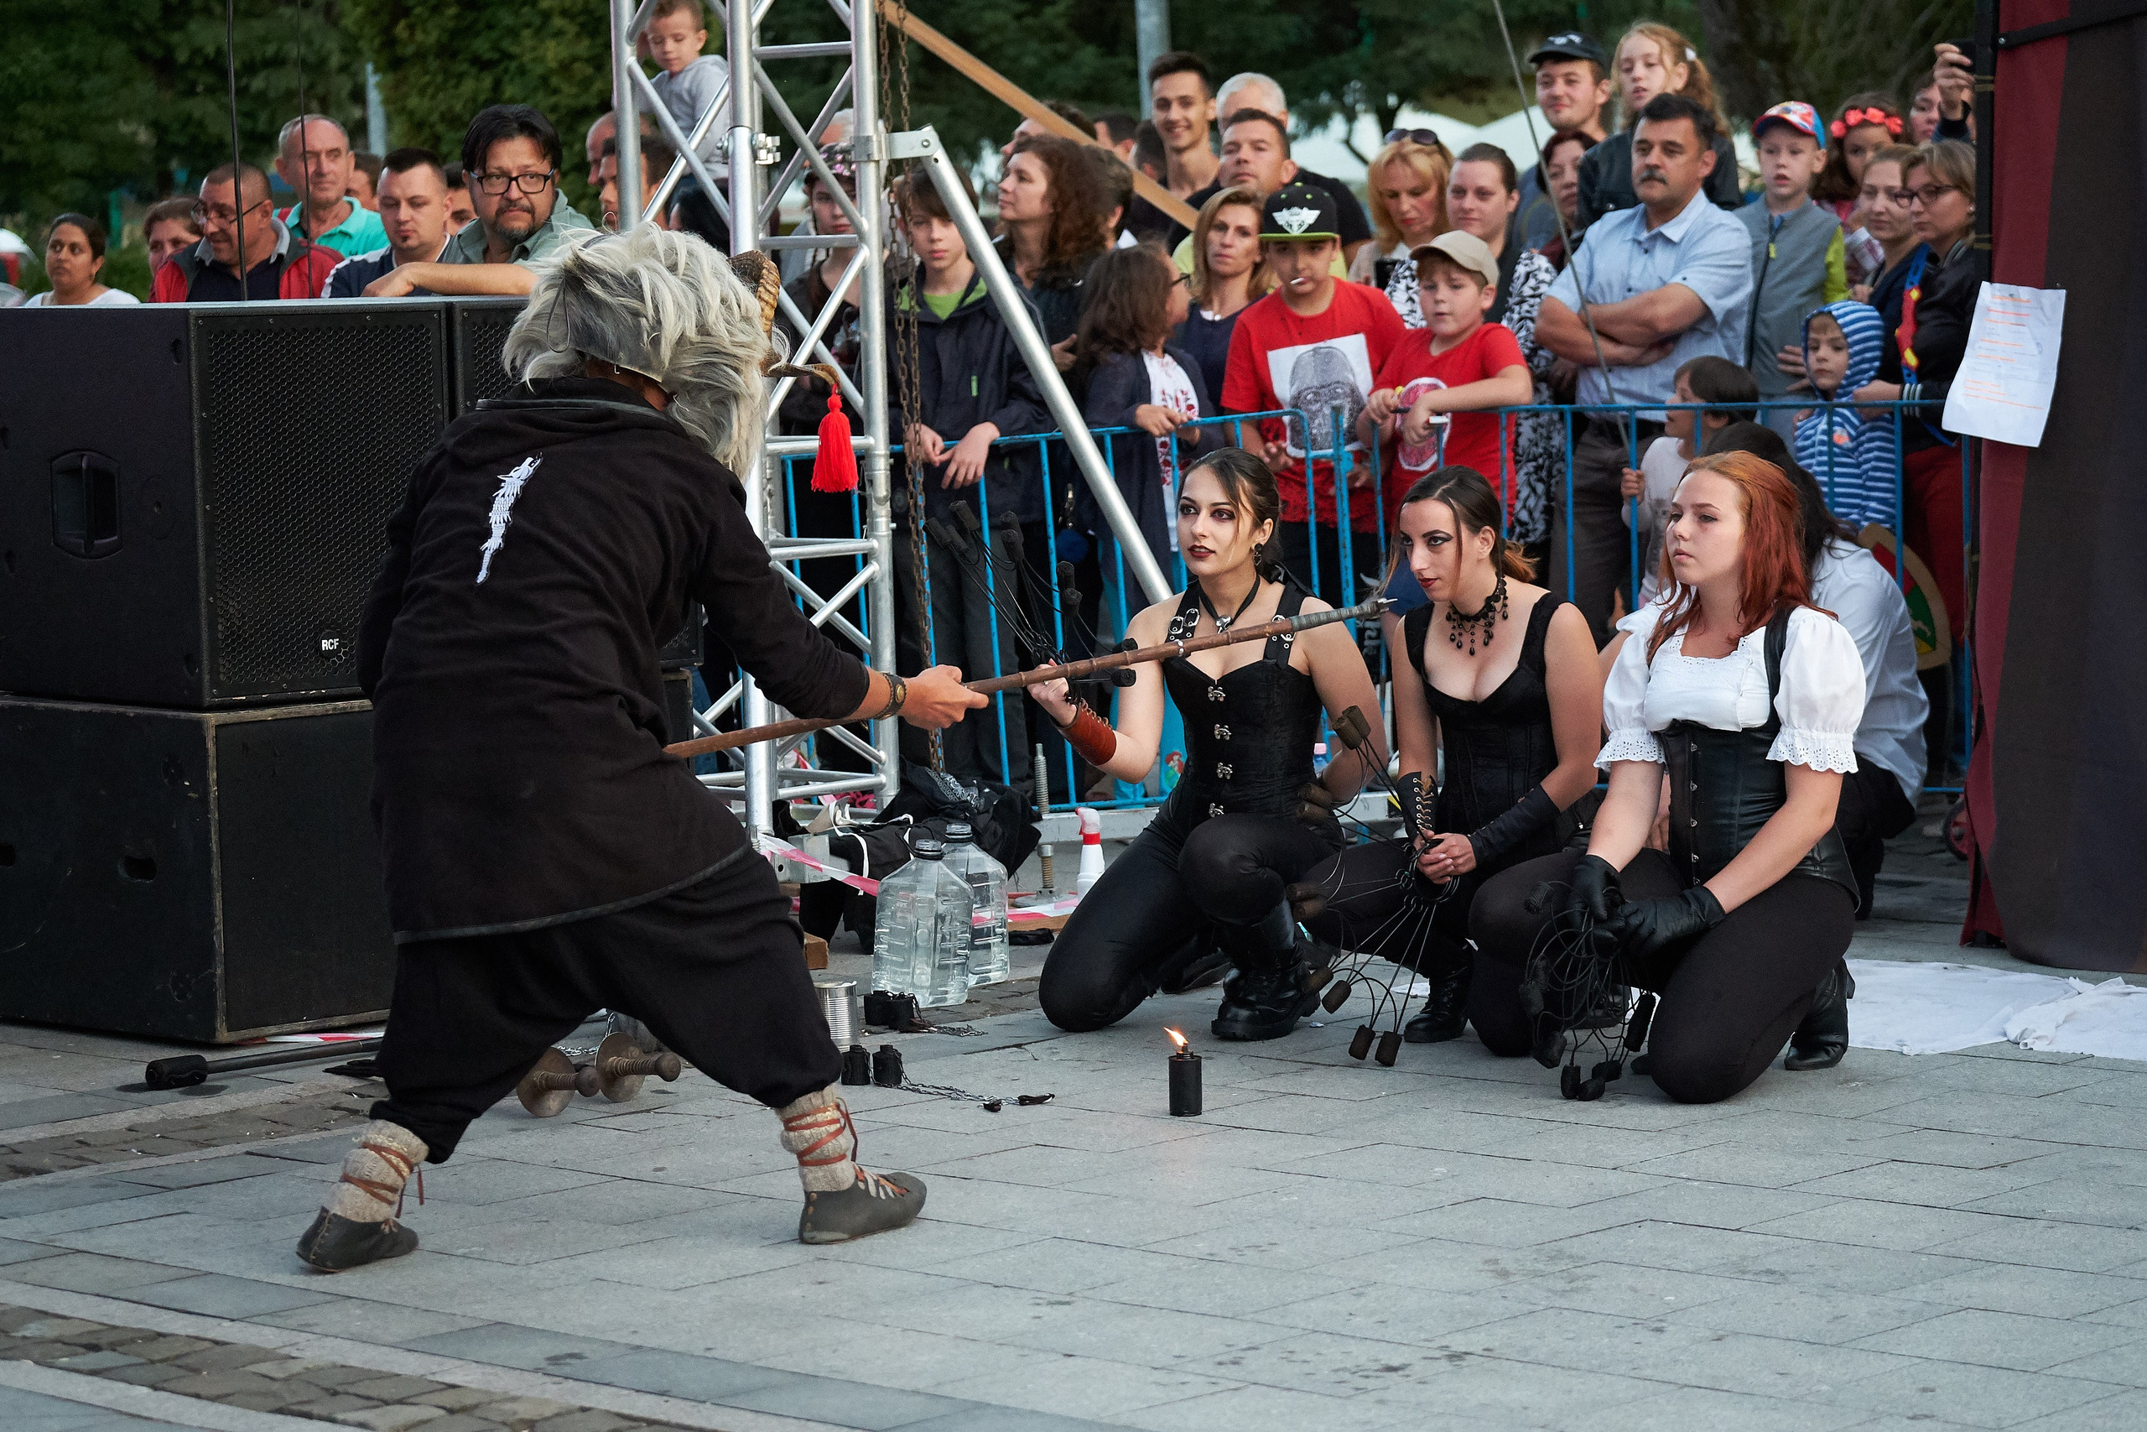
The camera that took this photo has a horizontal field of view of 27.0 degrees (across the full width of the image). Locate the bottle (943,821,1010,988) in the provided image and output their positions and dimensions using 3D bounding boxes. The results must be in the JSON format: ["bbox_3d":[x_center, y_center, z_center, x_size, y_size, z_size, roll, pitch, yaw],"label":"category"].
[{"bbox_3d":[-0.224,0.365,8.712,0.148,0.302,0.148,4,7,40],"label":"bottle"}]

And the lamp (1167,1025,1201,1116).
[{"bbox_3d":[0.179,0.584,7.309,0.057,0.129,0.057,-1,6,0],"label":"lamp"}]

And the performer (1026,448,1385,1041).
[{"bbox_3d":[0.253,0.034,8.204,0.530,1.043,0.680,2,7,30],"label":"performer"}]

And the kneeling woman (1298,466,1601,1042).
[{"bbox_3d":[0.661,0.054,8.055,0.520,1.017,0.660,3,7,35],"label":"kneeling woman"}]

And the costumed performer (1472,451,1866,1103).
[{"bbox_3d":[1.009,0.077,7.633,0.620,1.043,0.680,4,7,40],"label":"costumed performer"}]

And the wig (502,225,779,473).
[{"bbox_3d":[-0.615,-0.525,6.446,0.370,0.340,0.310,14,-5,-40],"label":"wig"}]

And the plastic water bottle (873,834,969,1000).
[{"bbox_3d":[-0.297,0.383,8.539,0.148,0.302,0.148,2,7,32],"label":"plastic water bottle"}]

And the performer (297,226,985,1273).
[{"bbox_3d":[-0.604,0.018,6.449,0.640,1.456,0.880,3,7,38],"label":"performer"}]

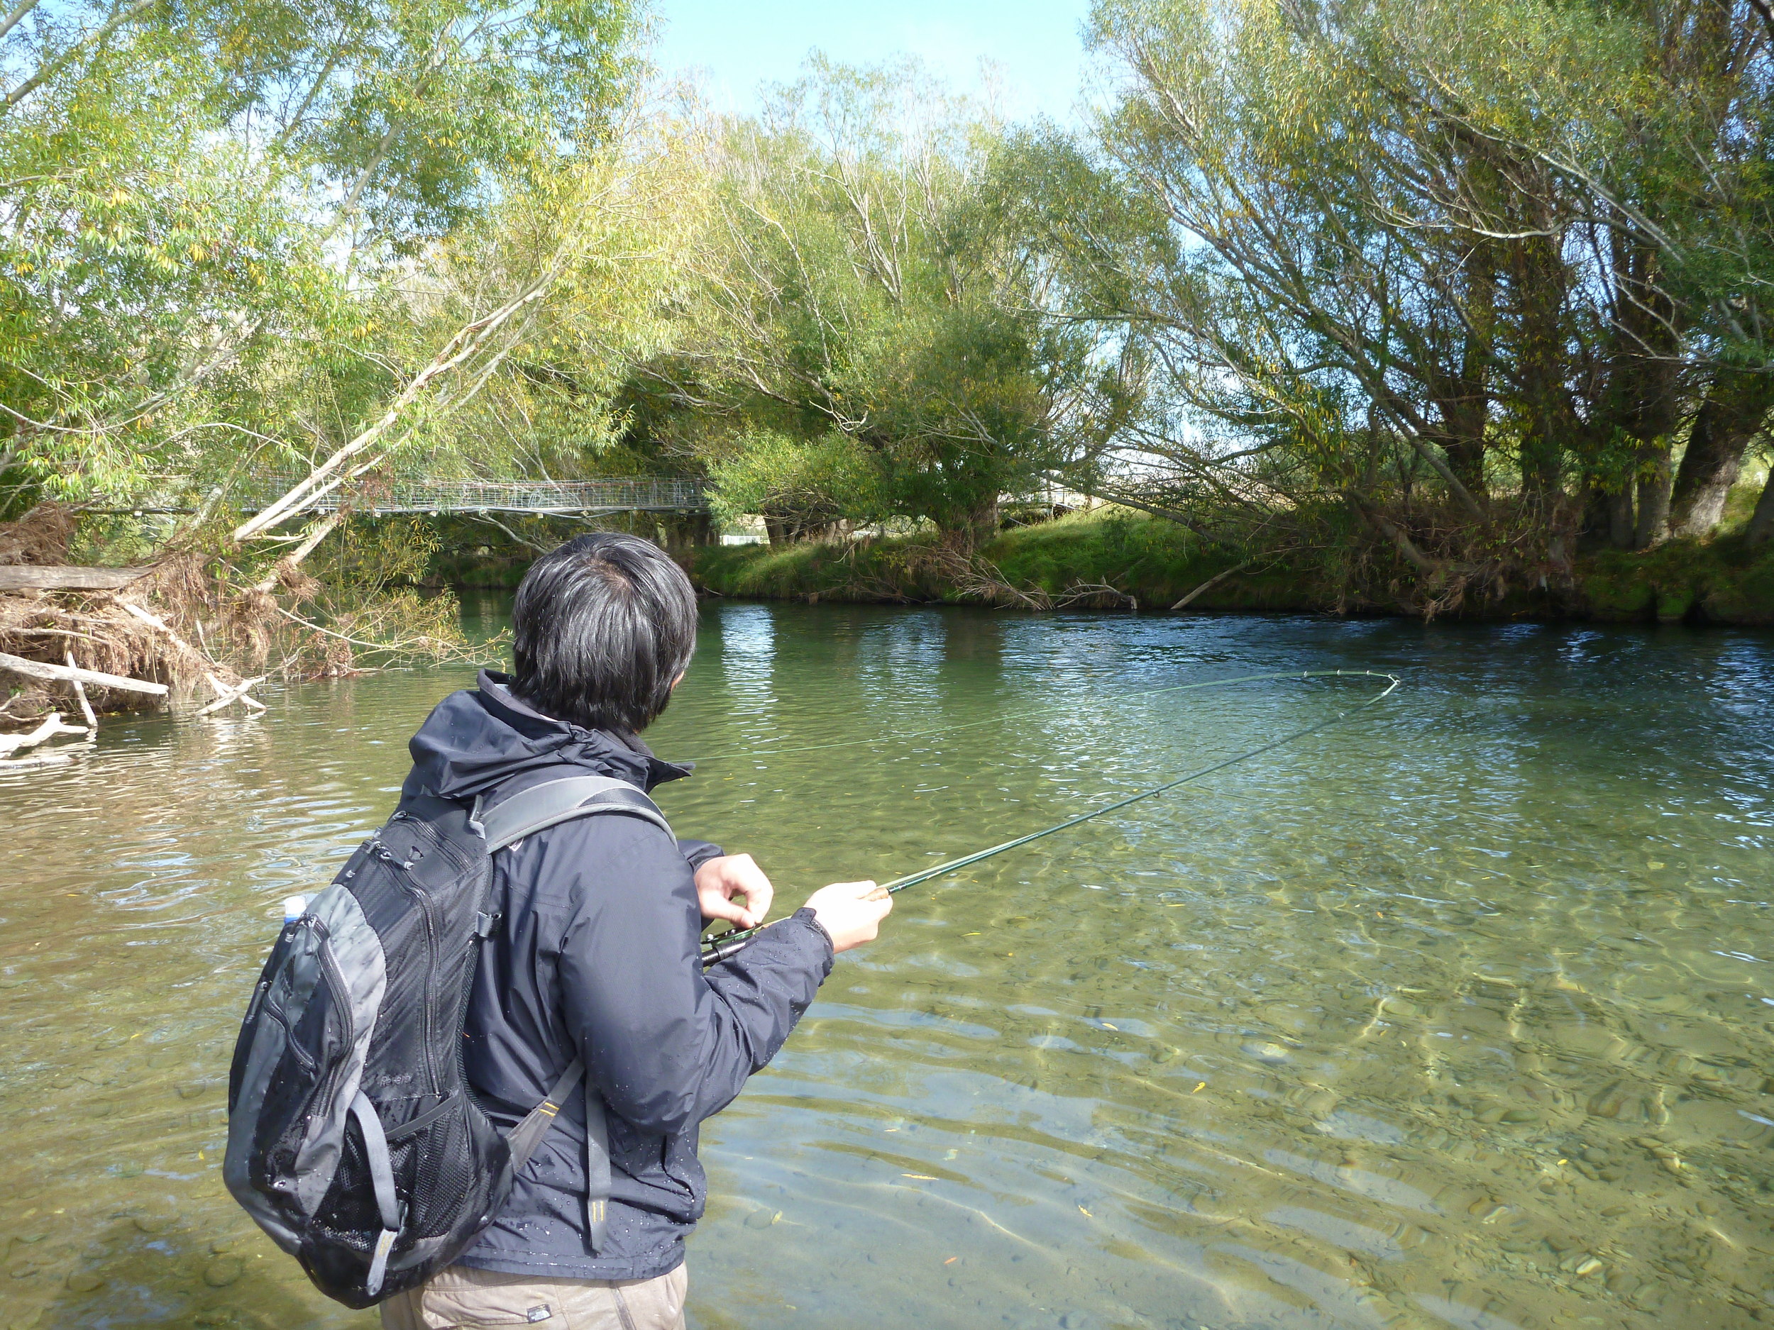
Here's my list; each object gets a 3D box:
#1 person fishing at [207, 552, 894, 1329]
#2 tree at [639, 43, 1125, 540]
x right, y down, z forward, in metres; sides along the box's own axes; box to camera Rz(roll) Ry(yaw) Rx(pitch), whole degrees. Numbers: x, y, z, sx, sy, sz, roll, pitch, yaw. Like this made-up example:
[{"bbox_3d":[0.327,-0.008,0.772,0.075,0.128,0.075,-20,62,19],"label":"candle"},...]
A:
[{"bbox_3d":[-0.335,0.690,1.600,0.740,1.660,0.520,-4,7,-42],"label":"person fishing"},{"bbox_3d":[-0.050,-7.700,30.500,10.000,10.400,8.500,0,5,0],"label":"tree"}]

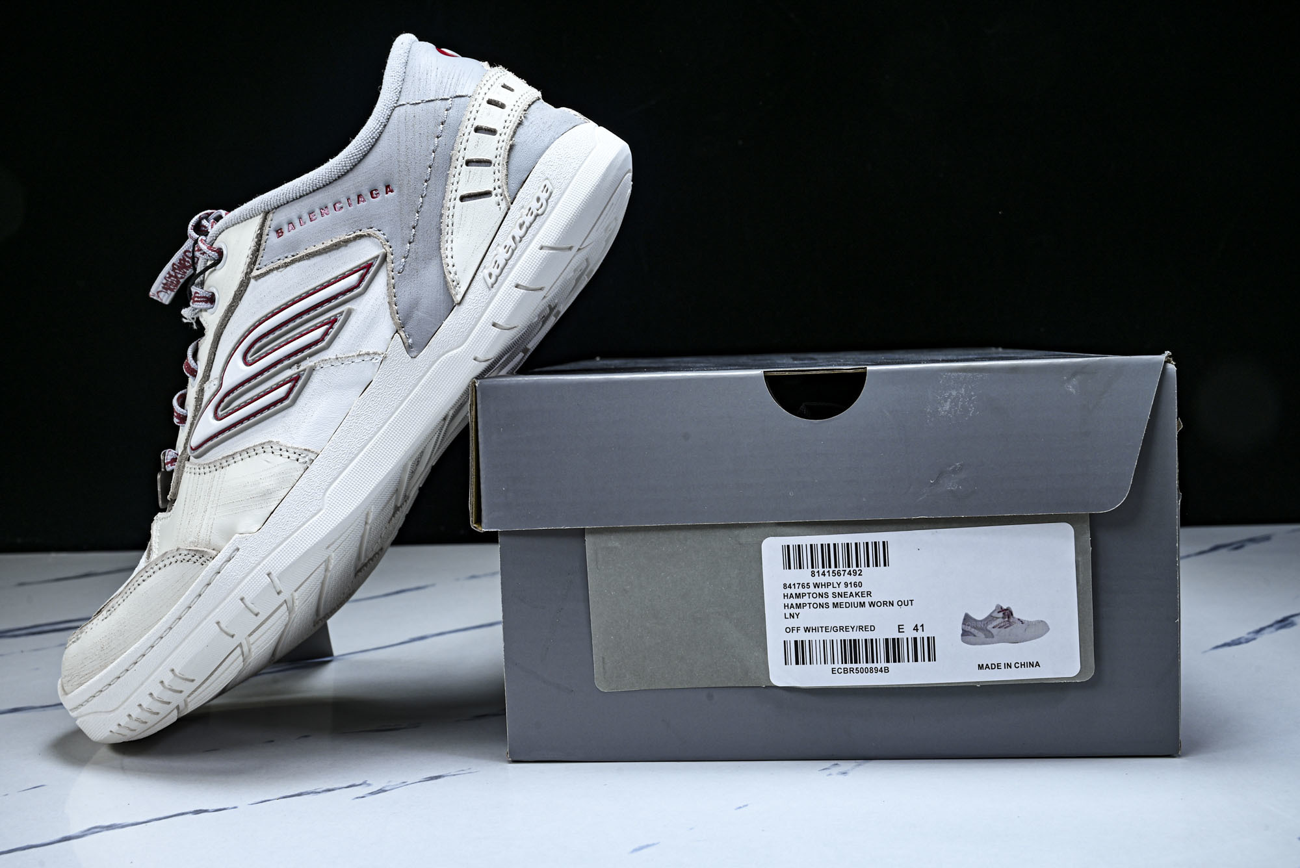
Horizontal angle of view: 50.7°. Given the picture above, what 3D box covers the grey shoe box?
[{"bbox_3d":[0.070,0.032,0.602,0.224,0.128,0.323,-2,4,5],"label":"grey shoe box"}]

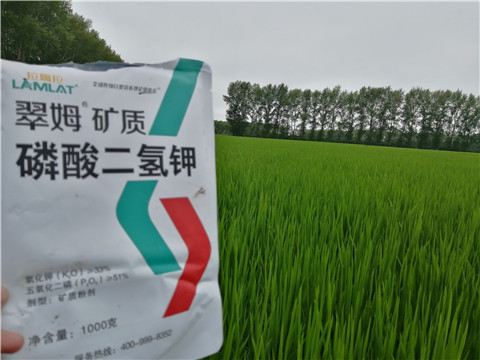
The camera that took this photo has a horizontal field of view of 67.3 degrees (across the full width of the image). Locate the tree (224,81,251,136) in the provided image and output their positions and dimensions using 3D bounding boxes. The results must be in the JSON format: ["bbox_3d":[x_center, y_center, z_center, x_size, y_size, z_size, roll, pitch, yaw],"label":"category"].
[{"bbox_3d":[-0.490,-13.790,71.000,5.100,11.600,4.600,4,7,0],"label":"tree"}]

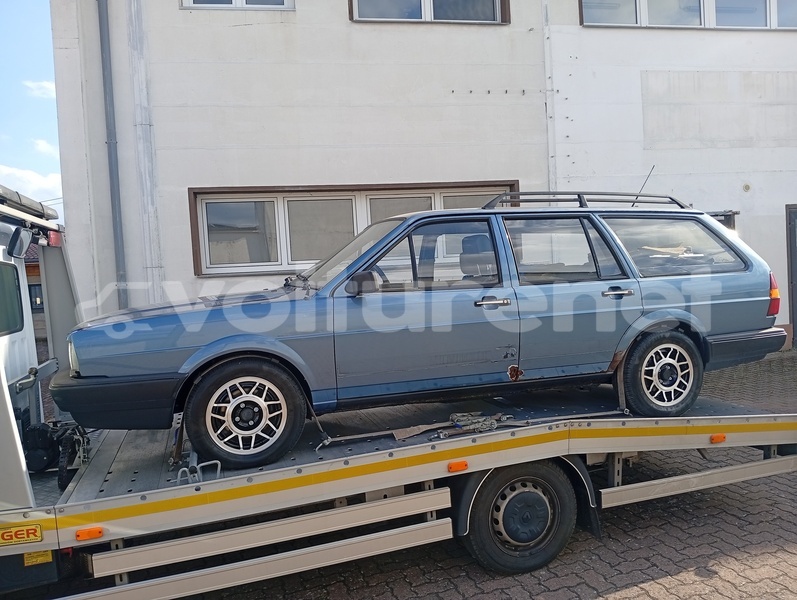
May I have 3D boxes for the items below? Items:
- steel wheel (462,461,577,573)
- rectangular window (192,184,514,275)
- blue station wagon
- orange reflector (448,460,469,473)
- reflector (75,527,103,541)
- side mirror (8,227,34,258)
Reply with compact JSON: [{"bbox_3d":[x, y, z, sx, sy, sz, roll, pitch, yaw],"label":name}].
[{"bbox_3d":[0.670,1.182,3.505,0.675,0.660,0.220,-5,2,-18],"label":"steel wheel"},{"bbox_3d":[-0.515,-1.070,9.130,4.800,1.240,0.150,-3,2,-10],"label":"rectangular window"},{"bbox_3d":[0.290,0.073,4.258,4.545,1.450,1.710,-2,2,-18],"label":"blue station wagon"},{"bbox_3d":[0.310,0.856,3.197,0.101,0.041,0.020,-5,2,-18],"label":"orange reflector"},{"bbox_3d":[-1.317,0.999,2.660,0.101,0.041,0.020,-5,2,-18],"label":"reflector"},{"bbox_3d":[-2.126,-0.322,3.500,0.050,0.160,0.230,18,-5,-18],"label":"side mirror"}]

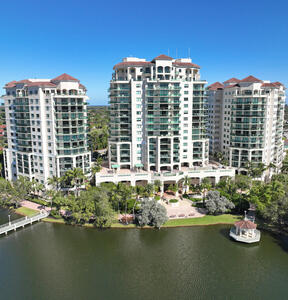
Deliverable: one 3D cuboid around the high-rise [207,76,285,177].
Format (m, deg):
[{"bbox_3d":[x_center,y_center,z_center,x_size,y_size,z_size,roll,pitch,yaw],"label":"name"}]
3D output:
[{"bbox_3d":[59.090,-14.570,159.900,35.500,52.000,44.000,6,11,32],"label":"high-rise"}]

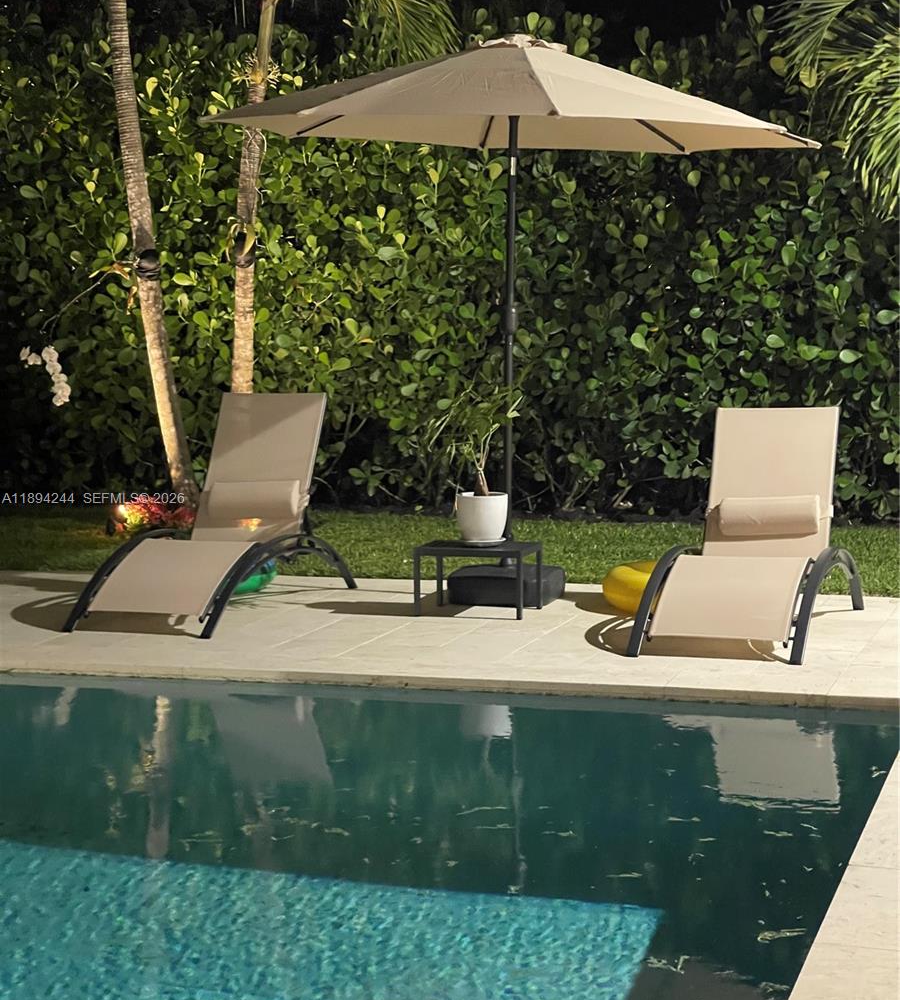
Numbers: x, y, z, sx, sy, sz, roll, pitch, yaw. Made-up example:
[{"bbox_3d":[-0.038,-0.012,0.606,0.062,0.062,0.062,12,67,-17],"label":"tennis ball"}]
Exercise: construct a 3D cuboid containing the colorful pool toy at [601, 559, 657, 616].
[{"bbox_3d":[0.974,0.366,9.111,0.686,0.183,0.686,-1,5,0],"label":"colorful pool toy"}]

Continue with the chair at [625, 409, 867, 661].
[{"bbox_3d":[1.161,0.091,8.531,0.639,0.830,1.556,1,6,18],"label":"chair"}]

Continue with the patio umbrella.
[{"bbox_3d":[0.264,-0.794,9.620,2.588,2.412,2.588,0,5,0],"label":"patio umbrella"}]

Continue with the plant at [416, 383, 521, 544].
[{"bbox_3d":[0.084,-0.146,9.119,0.425,0.654,0.406,-1,5,0],"label":"plant"}]

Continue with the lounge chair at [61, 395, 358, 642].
[{"bbox_3d":[-0.965,0.019,9.236,0.639,0.875,1.600,1,6,19],"label":"lounge chair"}]

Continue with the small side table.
[{"bbox_3d":[0.120,0.328,9.095,0.448,0.271,0.338,1,6,16],"label":"small side table"}]

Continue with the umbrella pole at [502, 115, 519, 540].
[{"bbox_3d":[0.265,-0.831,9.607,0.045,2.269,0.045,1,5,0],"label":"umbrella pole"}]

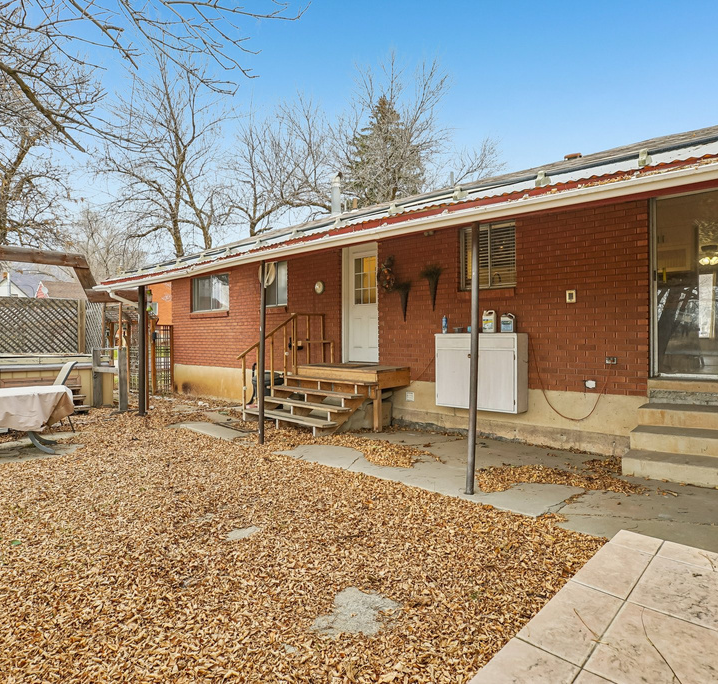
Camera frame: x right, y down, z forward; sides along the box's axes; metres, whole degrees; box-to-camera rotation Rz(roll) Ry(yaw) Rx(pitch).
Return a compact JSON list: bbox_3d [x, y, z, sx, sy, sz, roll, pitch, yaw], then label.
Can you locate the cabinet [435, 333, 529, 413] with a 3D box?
[{"bbox_3d":[1.734,0.420,6.907,1.250,1.050,0.360,0,0,42],"label":"cabinet"}]

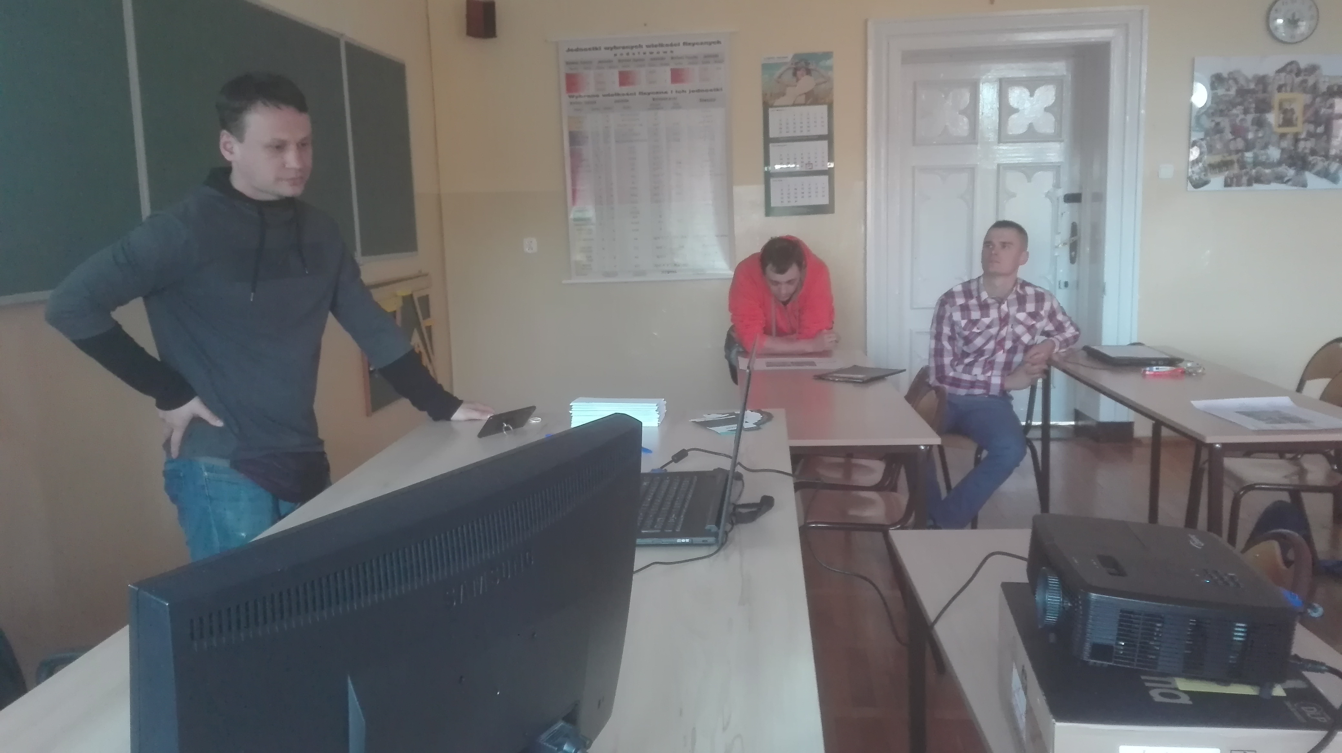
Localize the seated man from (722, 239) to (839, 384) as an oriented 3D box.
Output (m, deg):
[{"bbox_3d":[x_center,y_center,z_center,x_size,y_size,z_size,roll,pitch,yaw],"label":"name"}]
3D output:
[{"bbox_3d":[0.493,0.001,4.314,0.520,1.269,0.750,0,10,8],"label":"seated man"}]

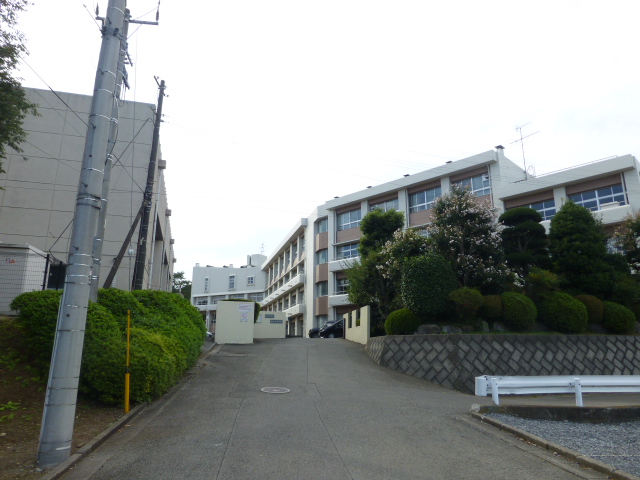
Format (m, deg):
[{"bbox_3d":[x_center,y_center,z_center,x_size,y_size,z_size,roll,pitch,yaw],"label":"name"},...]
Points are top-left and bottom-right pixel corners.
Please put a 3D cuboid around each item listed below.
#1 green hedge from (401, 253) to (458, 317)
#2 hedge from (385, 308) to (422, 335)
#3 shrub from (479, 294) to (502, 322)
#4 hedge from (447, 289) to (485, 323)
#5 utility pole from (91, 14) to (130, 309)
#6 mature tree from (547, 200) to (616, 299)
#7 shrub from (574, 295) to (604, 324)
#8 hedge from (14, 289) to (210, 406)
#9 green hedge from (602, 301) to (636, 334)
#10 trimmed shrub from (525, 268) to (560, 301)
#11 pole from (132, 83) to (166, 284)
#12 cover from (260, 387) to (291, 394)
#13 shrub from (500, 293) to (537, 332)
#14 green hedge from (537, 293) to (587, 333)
[{"bbox_3d":[4.047,1.682,16.400,2.000,2.400,1.900,0,-14,0],"label":"green hedge"},{"bbox_3d":[2.840,2.772,15.000,1.200,0.880,1.150,0,-14,0],"label":"hedge"},{"bbox_3d":[6.259,2.467,16.100,1.150,1.000,1.150,0,-14,0],"label":"shrub"},{"bbox_3d":[5.217,2.368,15.800,1.220,1.250,1.200,0,-14,0],"label":"hedge"},{"bbox_3d":[-5.803,-1.925,12.090,0.330,10.300,0.330,0,-14,0],"label":"utility pole"},{"bbox_3d":[11.462,0.715,19.388,2.500,5.140,2.500,4,-14,-14],"label":"mature tree"},{"bbox_3d":[10.187,2.623,16.866,1.100,1.100,1.100,4,-14,-14],"label":"shrub"},{"bbox_3d":[-5.060,2.523,11.834,2.800,2.600,6.300,2,-14,-7],"label":"hedge"},{"bbox_3d":[10.935,2.830,16.199,1.100,1.150,1.100,4,-14,-14],"label":"green hedge"},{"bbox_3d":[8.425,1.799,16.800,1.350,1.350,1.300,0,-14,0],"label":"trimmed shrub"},{"bbox_3d":[-5.733,-1.081,14.869,0.250,9.670,0.250,0,-14,0],"label":"pole"},{"bbox_3d":[-0.981,3.360,9.845,0.660,0.050,0.660,2,-7,1],"label":"cover"},{"bbox_3d":[6.870,2.474,15.356,1.170,1.250,1.150,4,-14,-14],"label":"shrub"},{"bbox_3d":[8.012,2.402,14.600,1.550,1.250,1.500,0,-14,0],"label":"green hedge"}]

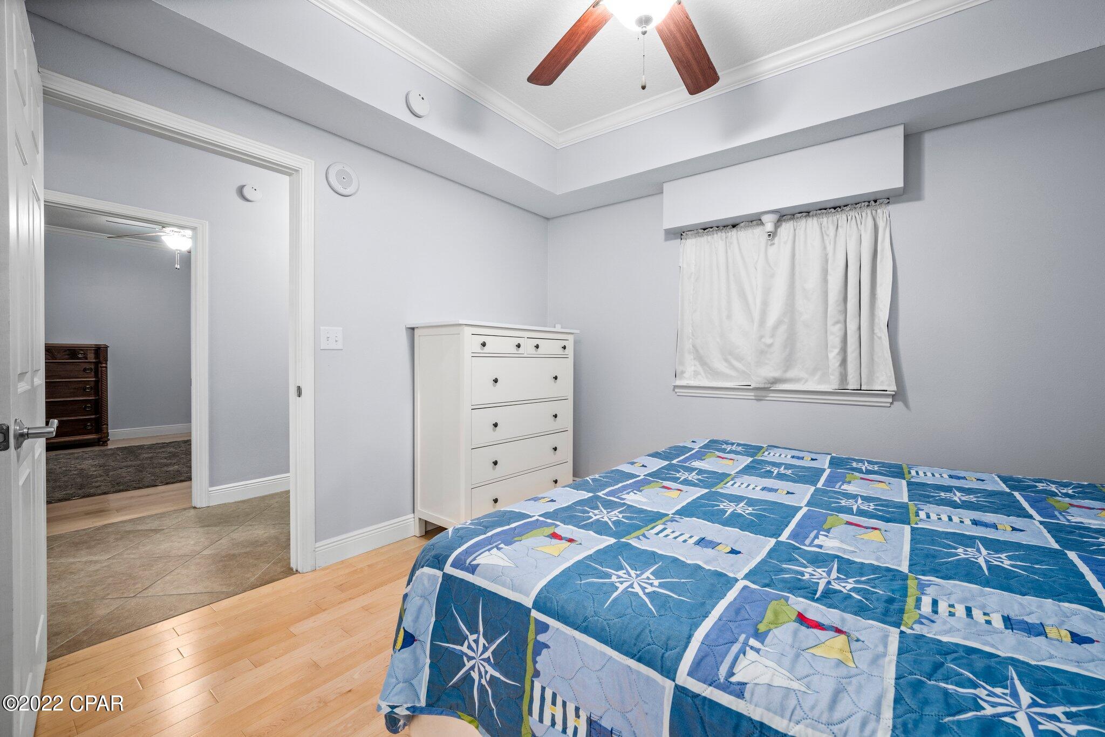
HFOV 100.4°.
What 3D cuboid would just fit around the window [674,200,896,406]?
[{"bbox_3d":[1.322,-0.364,2.780,1.210,1.113,0.100,1,1,38],"label":"window"}]

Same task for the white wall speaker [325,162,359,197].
[{"bbox_3d":[-1.124,-1.014,2.473,0.033,0.172,0.172,1,1,38],"label":"white wall speaker"}]

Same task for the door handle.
[{"bbox_3d":[-1.182,0.143,1.058,0.066,0.068,0.135,-1,2,-44],"label":"door handle"}]

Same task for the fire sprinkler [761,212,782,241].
[{"bbox_3d":[1.308,-0.843,2.760,0.116,0.155,0.116,1,1,38],"label":"fire sprinkler"}]

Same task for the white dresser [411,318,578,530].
[{"bbox_3d":[-0.355,0.385,3.087,0.500,1.310,1.095,1,1,38],"label":"white dresser"}]

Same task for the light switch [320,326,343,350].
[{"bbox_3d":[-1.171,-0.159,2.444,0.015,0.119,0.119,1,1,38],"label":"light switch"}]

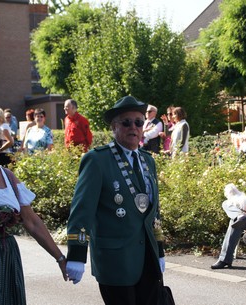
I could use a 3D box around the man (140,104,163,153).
[{"bbox_3d":[0.503,0.096,12.250,0.530,1.710,0.380,1,4,41],"label":"man"}]

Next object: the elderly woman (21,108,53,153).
[{"bbox_3d":[-1.278,0.133,12.048,0.500,1.640,0.350,-2,3,7],"label":"elderly woman"}]

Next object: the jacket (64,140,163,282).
[{"bbox_3d":[-0.038,0.340,4.200,0.570,0.780,0.340,-5,4,-37],"label":"jacket"}]

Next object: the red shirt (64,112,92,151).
[{"bbox_3d":[-0.696,-0.292,12.100,0.530,0.700,0.320,1,5,43],"label":"red shirt"}]

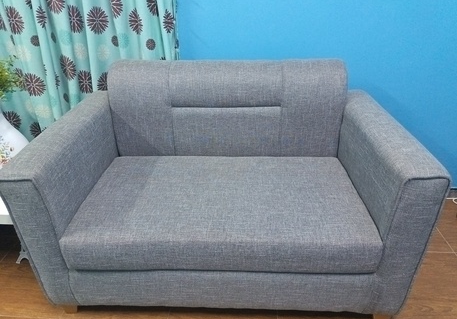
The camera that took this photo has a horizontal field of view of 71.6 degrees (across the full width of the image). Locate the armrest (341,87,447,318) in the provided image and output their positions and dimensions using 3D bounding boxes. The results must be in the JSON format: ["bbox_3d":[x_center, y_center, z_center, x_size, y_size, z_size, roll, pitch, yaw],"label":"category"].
[{"bbox_3d":[0.543,0.116,1.277,0.116,0.573,0.730,0,30,3],"label":"armrest"}]

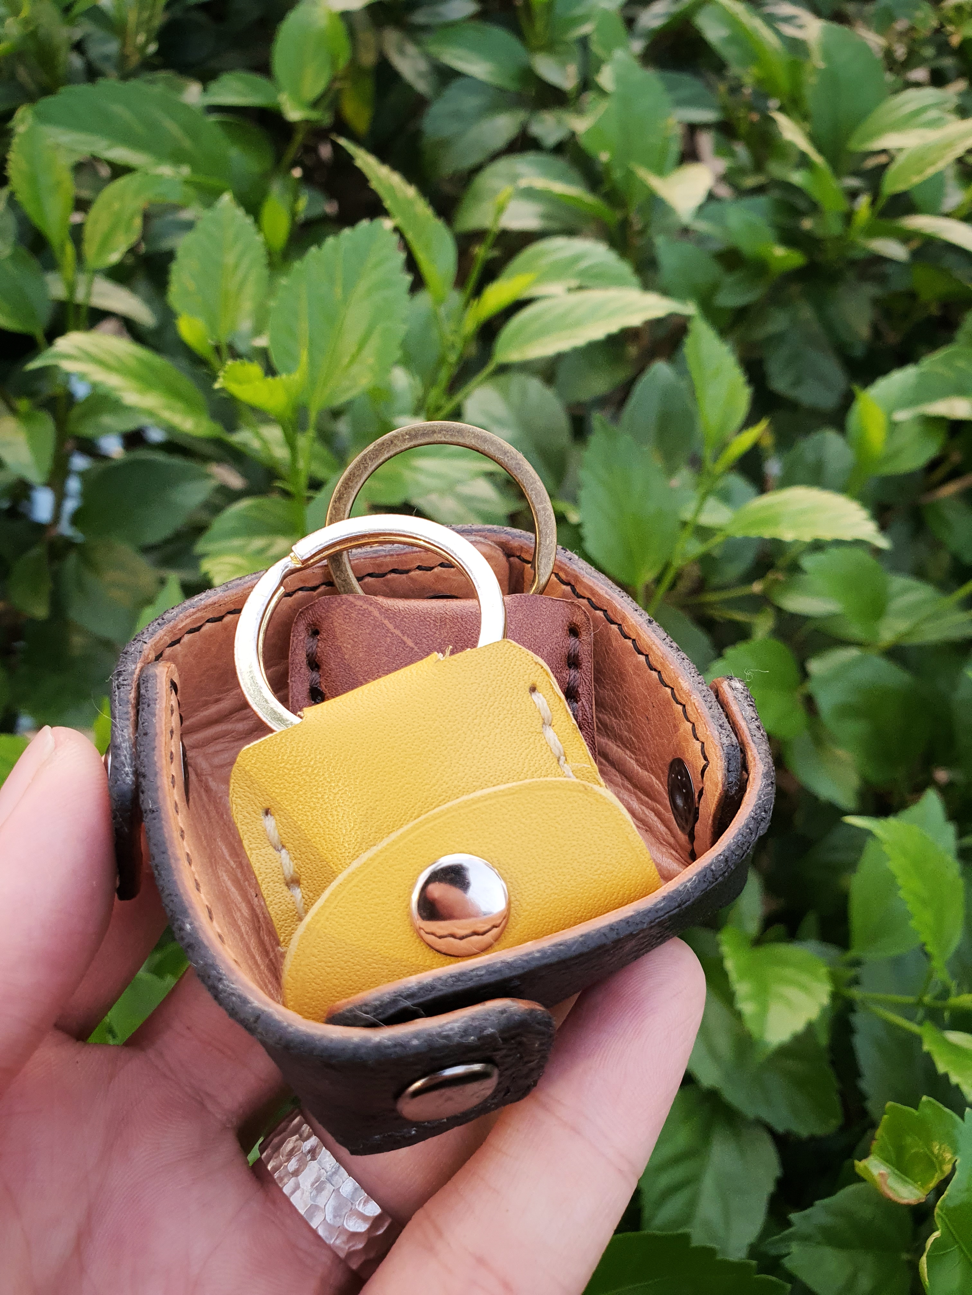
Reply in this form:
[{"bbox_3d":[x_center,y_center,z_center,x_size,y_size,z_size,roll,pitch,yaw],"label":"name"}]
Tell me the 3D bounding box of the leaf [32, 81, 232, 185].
[{"bbox_3d":[-0.138,-0.199,0.380,0.074,0.015,0.042,19,35,2],"label":"leaf"}]

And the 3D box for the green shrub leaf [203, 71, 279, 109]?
[{"bbox_3d":[-0.118,-0.269,0.470,0.038,0.010,0.026,3,35,0],"label":"green shrub leaf"}]

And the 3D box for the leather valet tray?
[{"bbox_3d":[-0.009,0.021,0.150,0.075,0.037,0.075,-22,47,-23],"label":"leather valet tray"}]

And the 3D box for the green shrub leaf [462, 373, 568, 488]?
[{"bbox_3d":[0.014,-0.095,0.430,0.045,0.012,0.061,-25,66,-5],"label":"green shrub leaf"}]

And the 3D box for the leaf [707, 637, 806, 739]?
[{"bbox_3d":[0.106,0.018,0.390,0.042,0.012,0.048,30,58,13],"label":"leaf"}]

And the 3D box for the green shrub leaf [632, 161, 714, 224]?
[{"bbox_3d":[0.097,-0.234,0.500,0.042,0.014,0.028,15,74,-2],"label":"green shrub leaf"}]

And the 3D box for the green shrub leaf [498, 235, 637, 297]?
[{"bbox_3d":[0.035,-0.160,0.410,0.060,0.014,0.036,-2,39,-2],"label":"green shrub leaf"}]

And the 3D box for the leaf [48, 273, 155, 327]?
[{"bbox_3d":[-0.171,-0.154,0.430,0.049,0.012,0.028,13,39,3],"label":"leaf"}]

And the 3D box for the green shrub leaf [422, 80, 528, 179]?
[{"bbox_3d":[-0.006,-0.277,0.520,0.062,0.045,0.012,-24,-3,-11],"label":"green shrub leaf"}]

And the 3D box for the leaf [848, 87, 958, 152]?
[{"bbox_3d":[0.206,-0.261,0.480,0.053,0.013,0.031,-19,35,-6],"label":"leaf"}]

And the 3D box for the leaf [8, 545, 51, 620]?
[{"bbox_3d":[-0.220,-0.031,0.470,0.024,0.010,0.042,-18,62,22],"label":"leaf"}]

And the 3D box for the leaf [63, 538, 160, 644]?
[{"bbox_3d":[-0.178,-0.026,0.460,0.044,0.010,0.056,-38,73,-22],"label":"leaf"}]

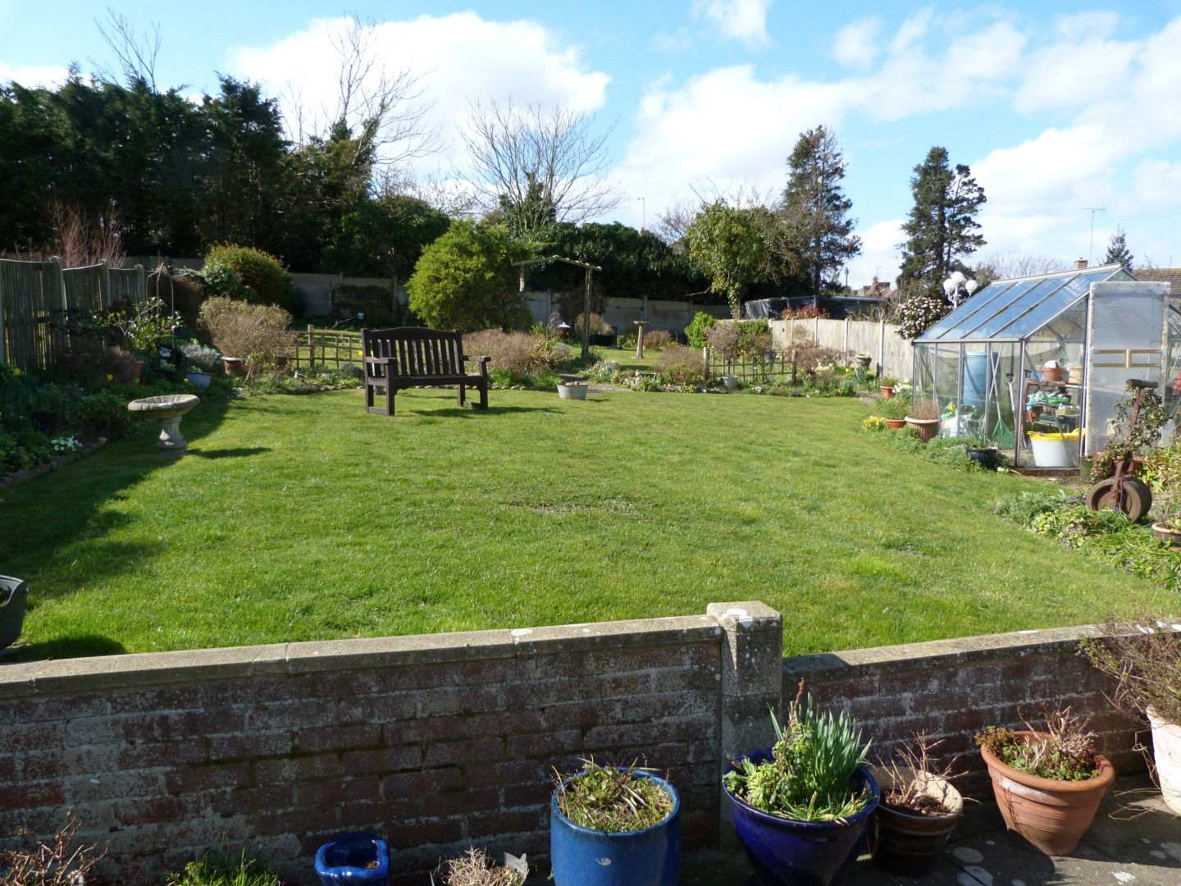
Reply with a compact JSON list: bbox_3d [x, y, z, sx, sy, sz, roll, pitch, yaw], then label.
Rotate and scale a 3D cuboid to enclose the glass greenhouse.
[{"bbox_3d":[5.140,-0.890,9.682,1.968,1.999,2.520,-1,7,-3],"label":"glass greenhouse"}]

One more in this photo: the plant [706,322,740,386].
[{"bbox_3d":[2.441,-1.609,15.724,0.646,1.210,0.620,-1,7,0],"label":"plant"}]

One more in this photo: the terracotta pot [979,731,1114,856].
[{"bbox_3d":[1.405,1.089,2.628,0.348,0.266,0.348,-1,7,0],"label":"terracotta pot"}]

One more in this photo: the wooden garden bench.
[{"bbox_3d":[-1.857,-0.820,9.641,1.240,0.910,0.600,-6,9,-40],"label":"wooden garden bench"}]

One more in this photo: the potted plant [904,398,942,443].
[{"bbox_3d":[3.861,-0.241,9.900,0.390,0.500,0.390,-1,6,0],"label":"potted plant"}]

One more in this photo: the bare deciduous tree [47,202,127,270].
[{"bbox_3d":[-9.147,-2.926,15.500,1.500,3.000,1.400,-1,6,0],"label":"bare deciduous tree"}]

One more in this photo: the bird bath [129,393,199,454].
[{"bbox_3d":[-3.245,-0.141,6.500,0.490,0.430,0.490,-1,6,0],"label":"bird bath"}]

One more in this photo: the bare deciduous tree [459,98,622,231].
[{"bbox_3d":[-1.997,-9.428,36.159,6.813,9.971,6.600,-1,7,0],"label":"bare deciduous tree"}]

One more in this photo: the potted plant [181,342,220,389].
[{"bbox_3d":[-4.902,-0.973,10.750,0.470,0.596,0.470,-1,7,0],"label":"potted plant"}]

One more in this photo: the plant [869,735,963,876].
[{"bbox_3d":[0.941,1.047,2.514,0.285,0.388,0.285,-1,7,0],"label":"plant"}]

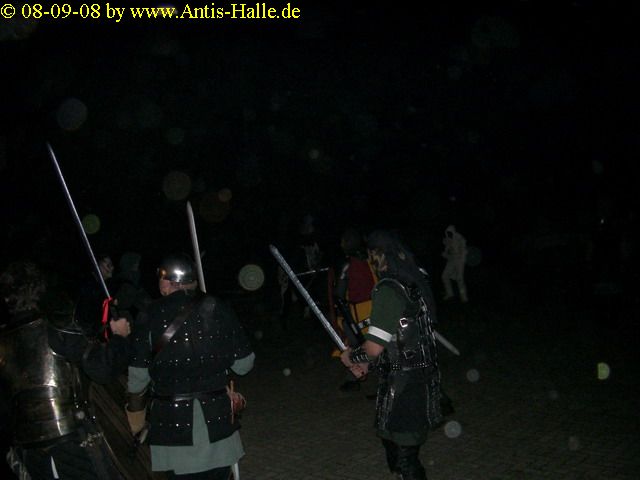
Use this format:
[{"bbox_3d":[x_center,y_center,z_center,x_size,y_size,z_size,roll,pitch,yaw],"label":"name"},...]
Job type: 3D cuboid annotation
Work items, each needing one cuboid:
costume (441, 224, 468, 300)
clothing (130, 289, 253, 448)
[{"bbox_3d":[2.997,0.522,15.600,0.580,1.720,0.500,1,3,37],"label":"costume"},{"bbox_3d":[-0.704,0.704,3.850,0.650,0.860,0.420,-2,2,-16],"label":"clothing"}]

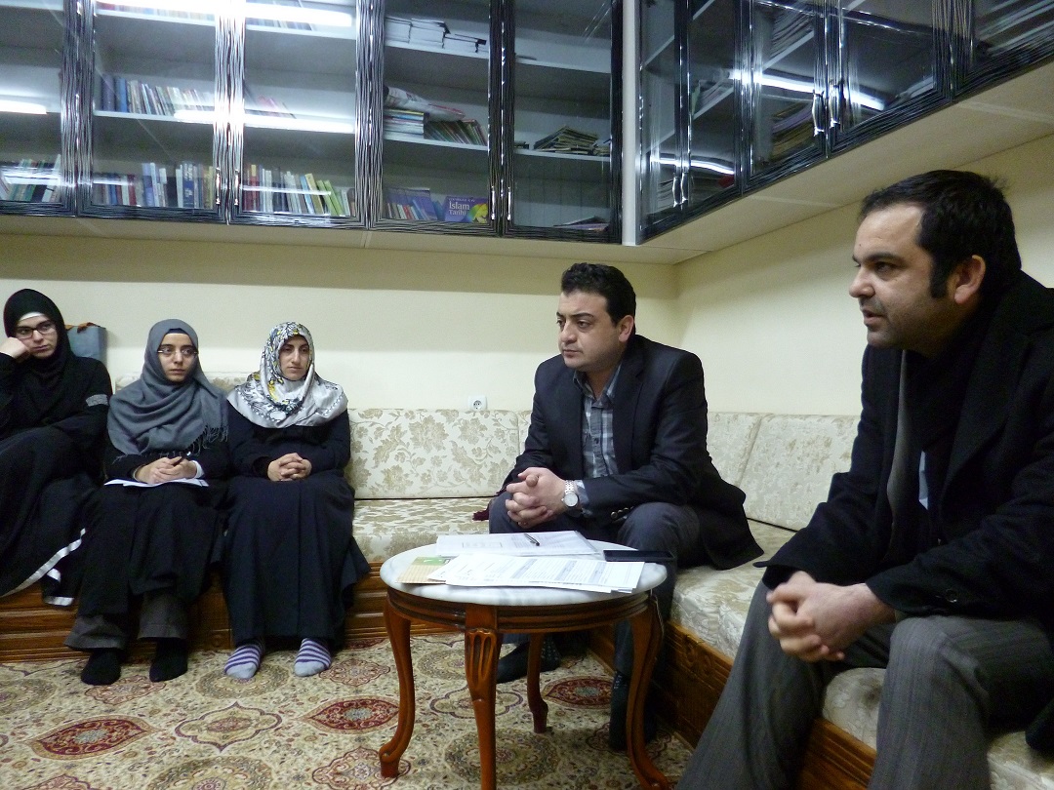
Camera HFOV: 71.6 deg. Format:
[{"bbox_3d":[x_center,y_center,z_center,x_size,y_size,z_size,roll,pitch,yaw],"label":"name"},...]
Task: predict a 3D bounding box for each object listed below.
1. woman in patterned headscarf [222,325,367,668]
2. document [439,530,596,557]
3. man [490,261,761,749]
[{"bbox_3d":[-0.800,0.285,2.530,0.490,1.100,0.770,0,0,-15],"label":"woman in patterned headscarf"},{"bbox_3d":[-0.030,0.321,1.575,0.318,0.010,0.222,0,0,-7],"label":"document"},{"bbox_3d":[0.300,0.230,2.050,0.590,1.170,0.700,1,0,45],"label":"man"}]

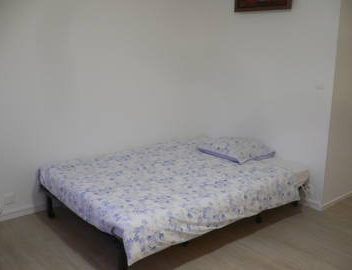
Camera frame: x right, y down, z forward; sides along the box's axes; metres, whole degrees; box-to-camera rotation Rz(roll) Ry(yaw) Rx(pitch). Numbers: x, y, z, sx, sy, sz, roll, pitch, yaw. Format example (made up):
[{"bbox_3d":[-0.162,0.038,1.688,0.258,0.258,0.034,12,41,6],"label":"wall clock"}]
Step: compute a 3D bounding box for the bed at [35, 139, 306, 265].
[{"bbox_3d":[-0.003,0.417,3.184,1.924,0.265,1.404,-8,15,-39],"label":"bed"}]

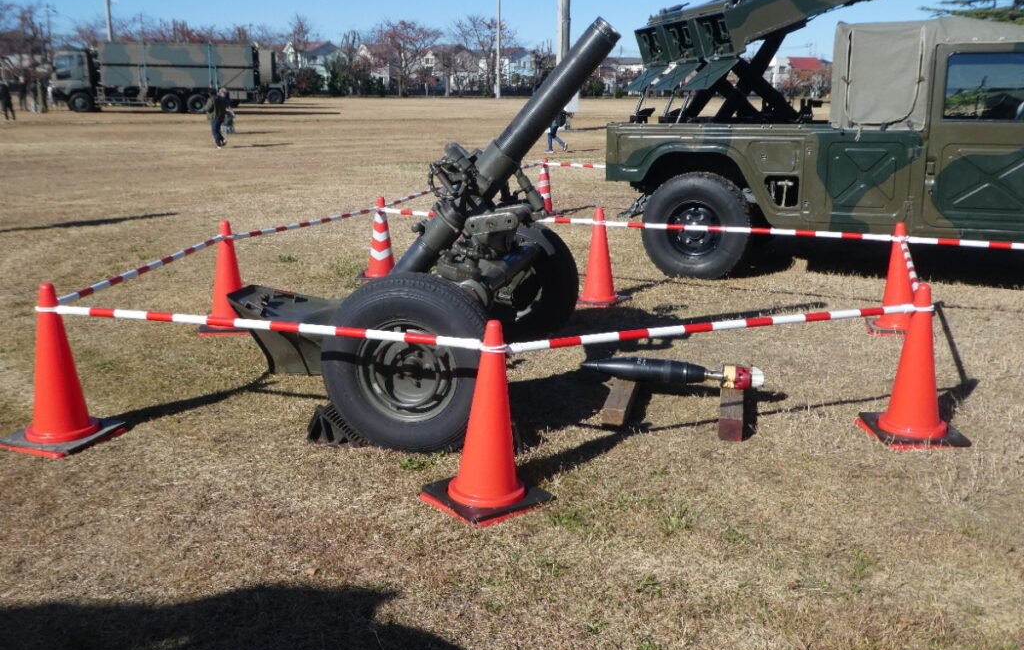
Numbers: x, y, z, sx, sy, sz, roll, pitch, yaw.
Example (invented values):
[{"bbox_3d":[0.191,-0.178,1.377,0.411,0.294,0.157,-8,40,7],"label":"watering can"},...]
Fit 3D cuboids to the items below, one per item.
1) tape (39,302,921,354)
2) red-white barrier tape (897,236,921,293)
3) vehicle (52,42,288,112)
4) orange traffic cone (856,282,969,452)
[{"bbox_3d":[-0.085,0.006,3.700,3.936,0.064,0.740,0,14,-2],"label":"tape"},{"bbox_3d":[2.212,-0.331,5.096,0.040,0.045,1.980,5,15,19],"label":"red-white barrier tape"},{"bbox_3d":[-18.088,-13.077,48.853,11.000,3.450,2.500,-1,14,-7],"label":"vehicle"},{"bbox_3d":[1.836,0.158,4.147,0.370,0.700,0.370,-1,14,-4],"label":"orange traffic cone"}]

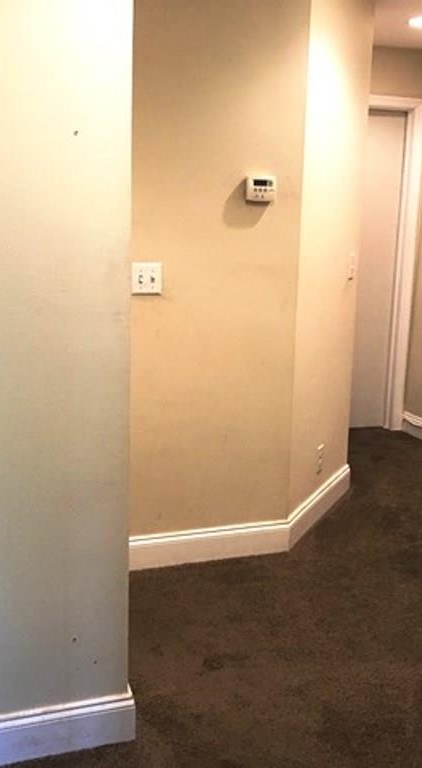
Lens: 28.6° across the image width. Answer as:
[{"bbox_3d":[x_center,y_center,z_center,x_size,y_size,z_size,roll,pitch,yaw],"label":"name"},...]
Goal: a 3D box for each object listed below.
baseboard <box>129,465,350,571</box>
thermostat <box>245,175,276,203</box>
[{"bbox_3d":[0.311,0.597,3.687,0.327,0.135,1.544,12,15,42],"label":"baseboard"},{"bbox_3d":[0.201,-0.740,3.145,0.115,0.090,0.032,-3,12,-20],"label":"thermostat"}]

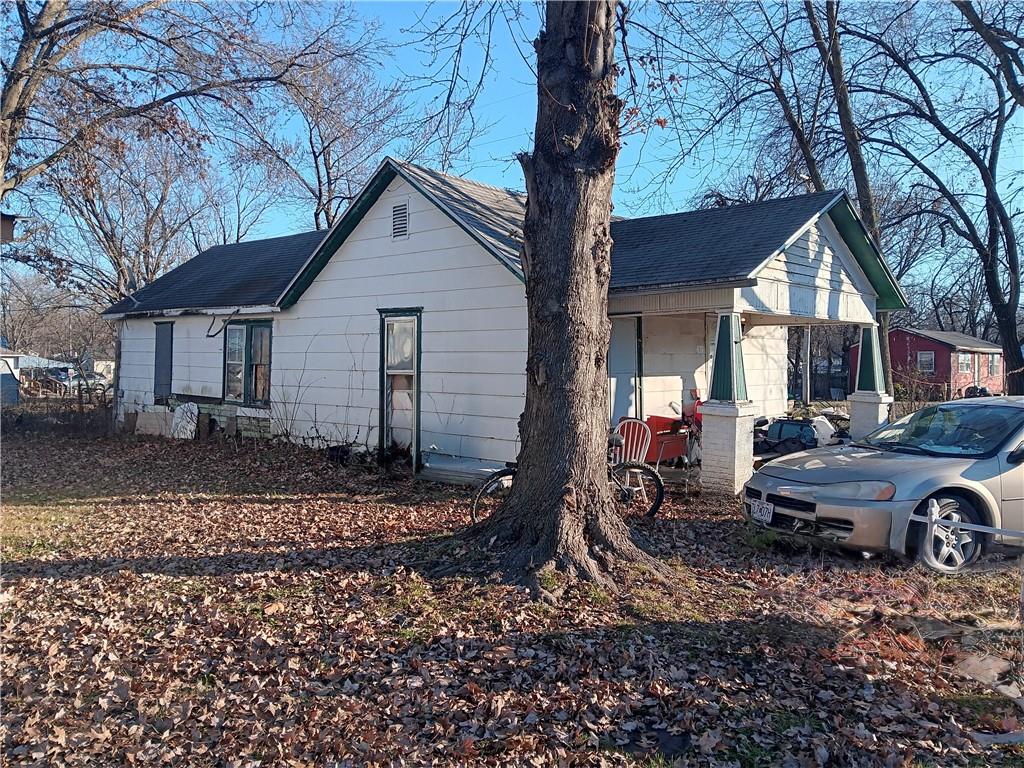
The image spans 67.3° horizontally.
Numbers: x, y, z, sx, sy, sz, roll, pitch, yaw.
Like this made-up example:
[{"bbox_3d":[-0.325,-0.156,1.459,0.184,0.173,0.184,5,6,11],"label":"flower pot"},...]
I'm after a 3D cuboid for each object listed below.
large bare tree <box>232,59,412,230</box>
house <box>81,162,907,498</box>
[{"bbox_3d":[-5.887,-4.632,24.216,5.554,10.934,5.554,0,2,0],"label":"large bare tree"},{"bbox_3d":[-0.786,-1.120,15.537,14.350,4.410,8.480,2,3,40],"label":"house"}]

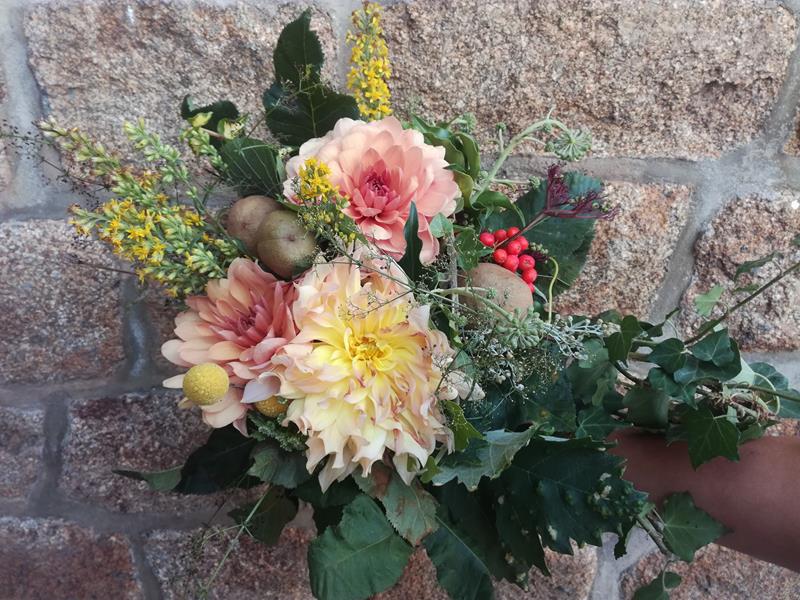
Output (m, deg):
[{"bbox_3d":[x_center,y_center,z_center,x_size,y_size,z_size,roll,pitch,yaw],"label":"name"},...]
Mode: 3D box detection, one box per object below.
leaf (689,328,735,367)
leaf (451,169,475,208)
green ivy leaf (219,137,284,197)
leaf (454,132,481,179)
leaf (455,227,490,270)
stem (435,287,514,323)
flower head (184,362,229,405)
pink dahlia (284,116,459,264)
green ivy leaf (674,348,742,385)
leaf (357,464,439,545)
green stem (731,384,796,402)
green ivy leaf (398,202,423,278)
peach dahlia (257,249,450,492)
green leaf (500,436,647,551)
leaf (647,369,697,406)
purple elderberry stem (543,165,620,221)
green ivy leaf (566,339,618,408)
[{"bbox_3d":[0.225,0.034,0.450,0.035,0.027,0.014,-2,6,-4],"label":"leaf"},{"bbox_3d":[0.046,-0.081,0.455,0.018,0.029,0.014,-4,6,-22],"label":"leaf"},{"bbox_3d":[-0.113,-0.102,0.475,0.050,0.046,0.018,-1,6,6],"label":"green ivy leaf"},{"bbox_3d":[0.053,-0.113,0.490,0.021,0.038,0.016,-6,-4,-12],"label":"leaf"},{"bbox_3d":[0.056,-0.039,0.475,0.029,0.034,0.013,-2,7,0],"label":"leaf"},{"bbox_3d":[0.056,0.003,0.465,0.063,0.015,0.010,20,-5,0],"label":"stem"},{"bbox_3d":[-0.136,0.059,0.435,0.031,0.031,0.031,-2,6,0],"label":"flower head"},{"bbox_3d":[-0.022,-0.083,0.475,0.132,0.115,0.068,0,-12,-2],"label":"pink dahlia"},{"bbox_3d":[0.230,0.049,0.465,0.051,0.028,0.026,-3,-30,-8],"label":"green ivy leaf"},{"bbox_3d":[-0.003,0.159,0.495,0.067,0.070,0.022,-2,-11,0],"label":"leaf"},{"bbox_3d":[0.285,0.073,0.490,0.055,0.007,0.007,11,-6,-6],"label":"green stem"},{"bbox_3d":[0.008,-0.041,0.455,0.019,0.059,0.018,-2,7,0],"label":"green ivy leaf"},{"bbox_3d":[-0.032,0.052,0.455,0.140,0.166,0.075,0,-7,-5],"label":"peach dahlia"},{"bbox_3d":[0.126,0.143,0.460,0.110,0.084,0.028,11,-12,-1],"label":"green leaf"},{"bbox_3d":[0.211,0.068,0.485,0.045,0.028,0.013,31,-16,6],"label":"leaf"},{"bbox_3d":[0.137,-0.082,0.475,0.058,0.042,0.040,0,5,0],"label":"purple elderberry stem"},{"bbox_3d":[0.150,0.057,0.485,0.041,0.055,0.015,-1,-8,-6],"label":"green ivy leaf"}]

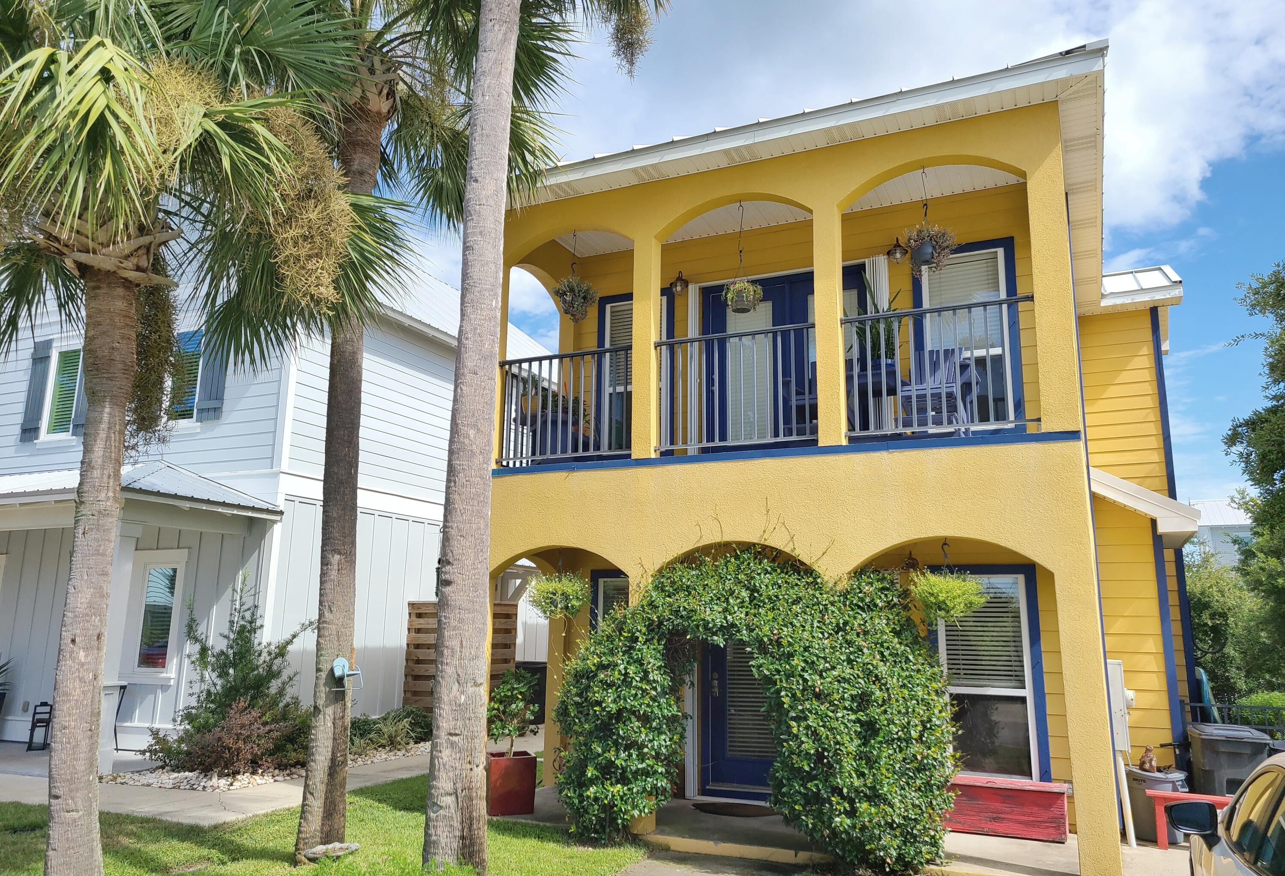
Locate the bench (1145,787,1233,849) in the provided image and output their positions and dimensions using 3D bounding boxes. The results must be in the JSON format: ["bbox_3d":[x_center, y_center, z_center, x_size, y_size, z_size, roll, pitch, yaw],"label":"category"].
[{"bbox_3d":[4.835,3.210,7.982,1.200,0.420,0.320,-6,-13,32],"label":"bench"}]

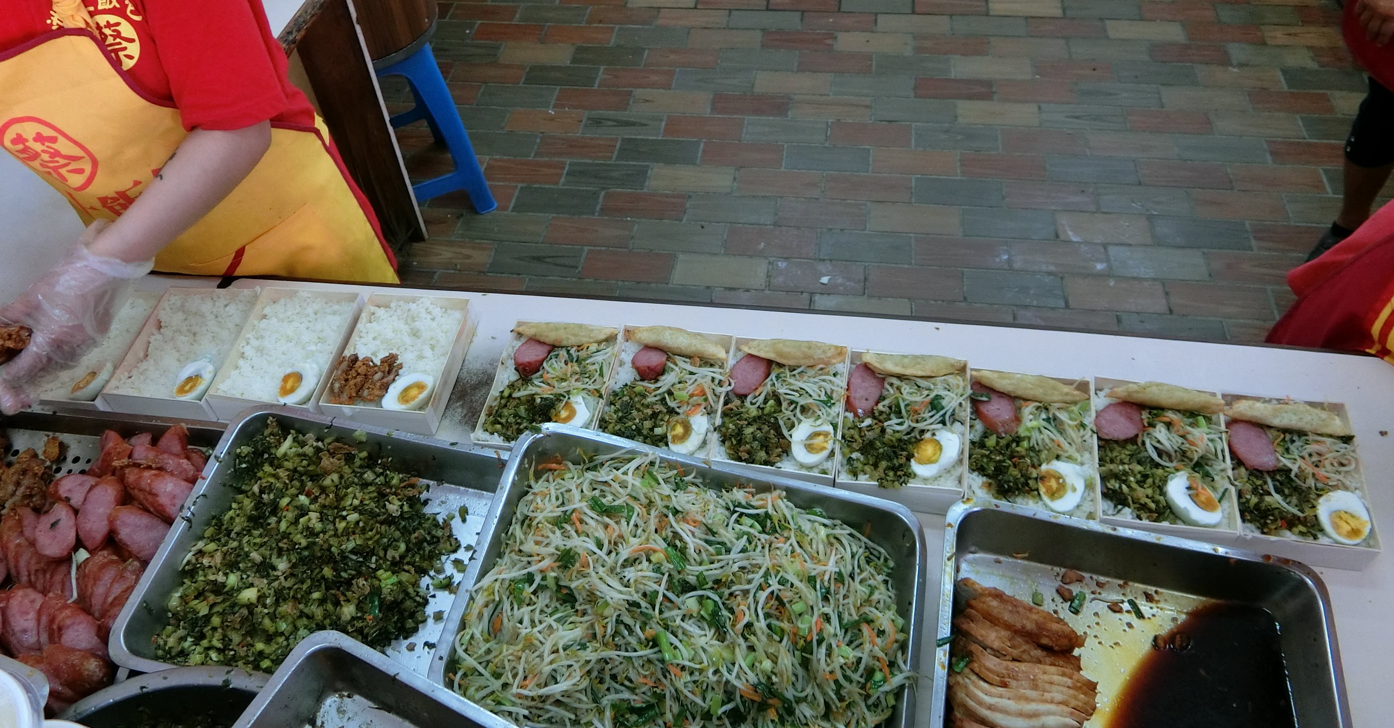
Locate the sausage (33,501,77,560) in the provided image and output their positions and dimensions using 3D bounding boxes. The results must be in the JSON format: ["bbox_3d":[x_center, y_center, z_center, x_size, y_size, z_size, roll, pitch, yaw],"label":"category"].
[{"bbox_3d":[-0.654,0.169,1.025,0.042,0.020,0.058,3,76,-28],"label":"sausage"}]

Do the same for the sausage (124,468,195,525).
[{"bbox_3d":[-0.558,0.139,1.046,0.072,0.035,0.037,20,53,20],"label":"sausage"}]

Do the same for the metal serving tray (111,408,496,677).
[{"bbox_3d":[-0.316,0.208,1.008,0.410,0.056,0.309,10,48,4],"label":"metal serving tray"}]

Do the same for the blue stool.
[{"bbox_3d":[-0.755,-0.586,2.384,0.365,0.460,0.365,-22,51,-15],"label":"blue stool"}]

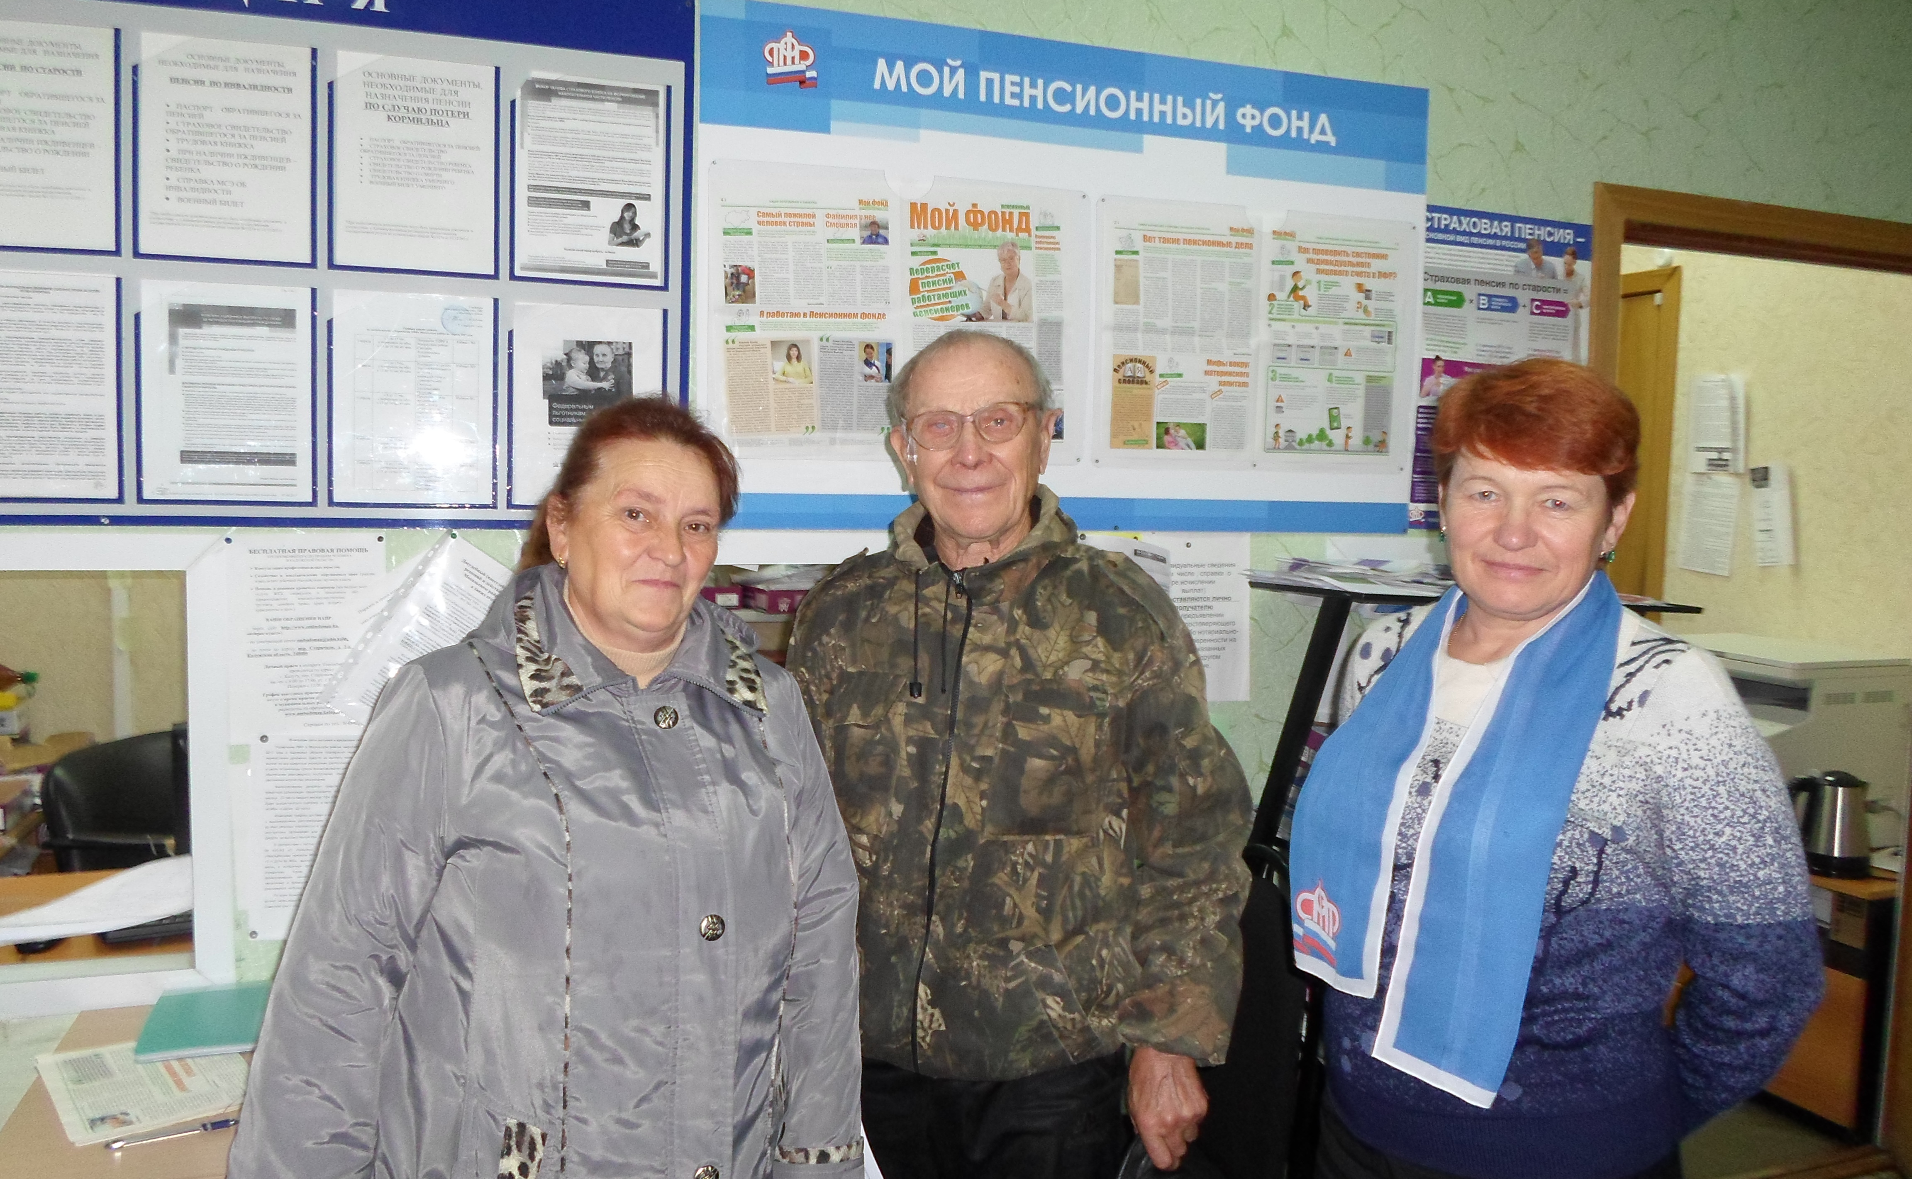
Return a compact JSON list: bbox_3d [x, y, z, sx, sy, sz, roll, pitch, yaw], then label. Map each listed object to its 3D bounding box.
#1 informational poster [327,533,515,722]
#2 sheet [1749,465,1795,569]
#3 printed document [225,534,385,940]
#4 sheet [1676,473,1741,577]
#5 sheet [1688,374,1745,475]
[{"bbox_3d":[-0.727,0.101,2.005,0.225,0.300,0.012,37,-7,-18],"label":"informational poster"},{"bbox_3d":[2.336,-0.211,3.953,0.012,0.295,0.140,0,-4,-19],"label":"sheet"},{"bbox_3d":[-0.910,0.210,1.959,0.215,0.578,0.010,0,5,-19],"label":"printed document"},{"bbox_3d":[2.265,-0.195,4.160,0.012,0.295,0.195,0,8,-19],"label":"sheet"},{"bbox_3d":[2.272,-0.495,4.133,0.012,0.297,0.205,0,5,-19],"label":"sheet"}]

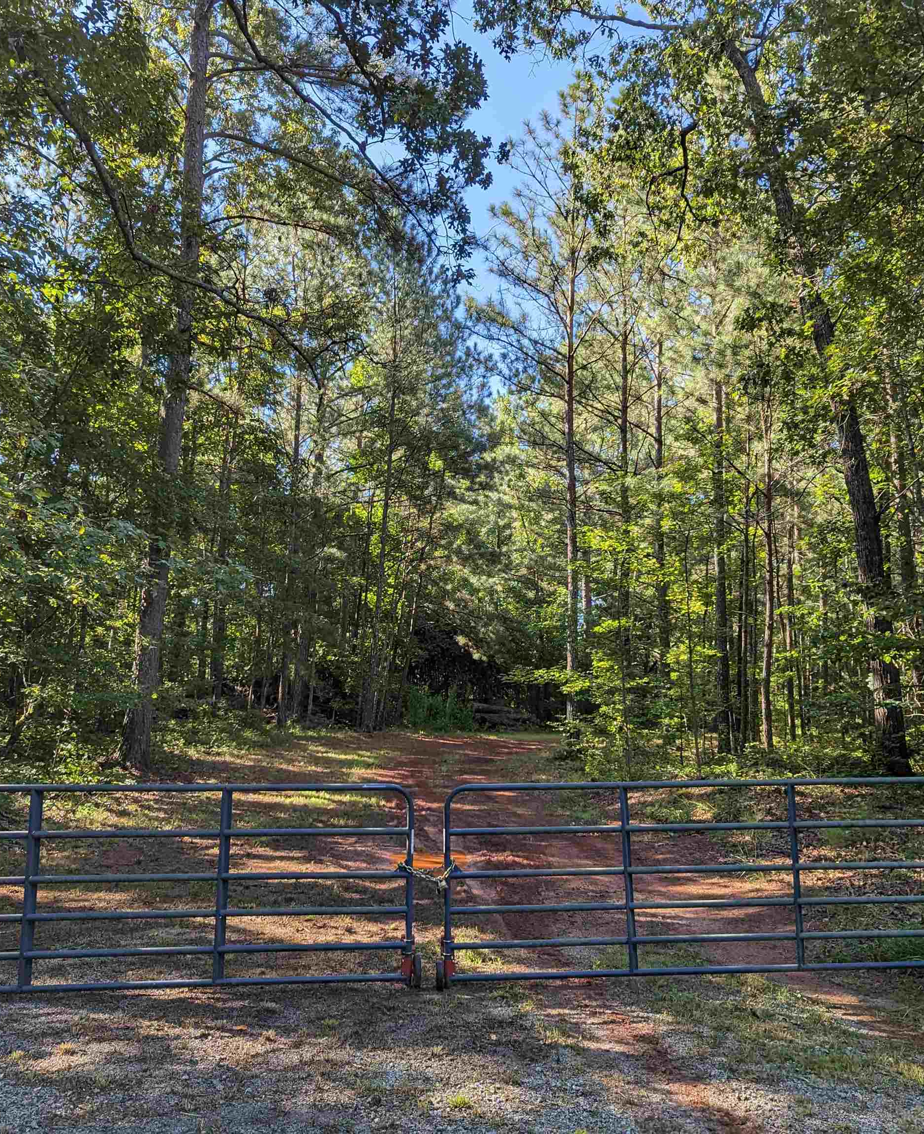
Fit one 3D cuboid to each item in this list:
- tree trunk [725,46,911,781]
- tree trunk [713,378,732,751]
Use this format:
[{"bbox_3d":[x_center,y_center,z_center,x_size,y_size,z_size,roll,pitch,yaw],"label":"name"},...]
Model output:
[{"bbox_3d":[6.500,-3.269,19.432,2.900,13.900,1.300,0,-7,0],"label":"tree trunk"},{"bbox_3d":[5.684,-0.183,22.997,0.300,8.300,0.300,0,-7,0],"label":"tree trunk"}]

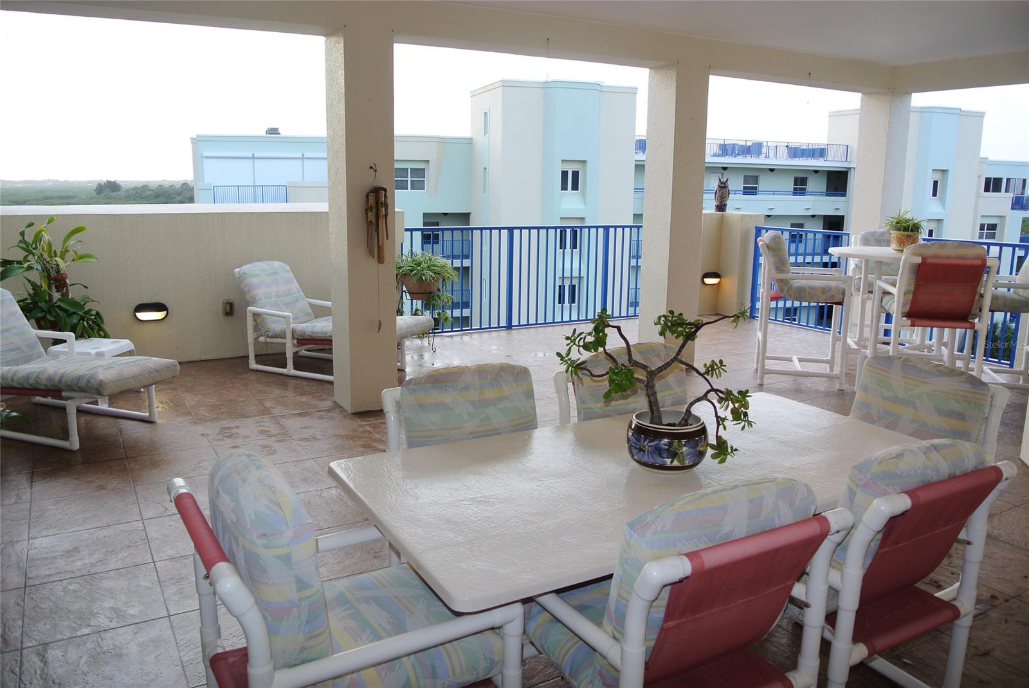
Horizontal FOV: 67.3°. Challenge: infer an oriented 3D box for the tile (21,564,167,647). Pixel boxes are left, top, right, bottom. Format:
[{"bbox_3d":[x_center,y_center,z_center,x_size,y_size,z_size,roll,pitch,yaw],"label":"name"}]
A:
[{"bbox_3d":[-1.497,0.923,2.755,0.457,0.012,0.457,-6,13,-30],"label":"tile"}]

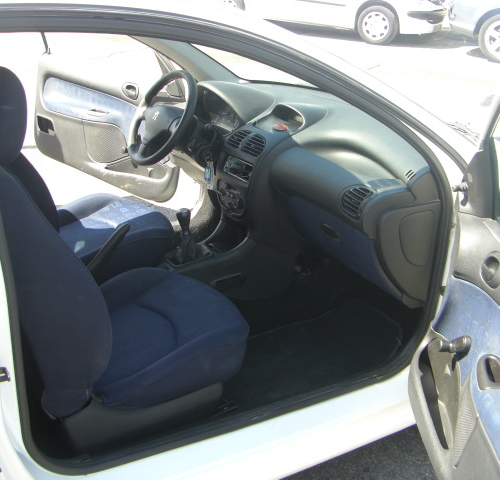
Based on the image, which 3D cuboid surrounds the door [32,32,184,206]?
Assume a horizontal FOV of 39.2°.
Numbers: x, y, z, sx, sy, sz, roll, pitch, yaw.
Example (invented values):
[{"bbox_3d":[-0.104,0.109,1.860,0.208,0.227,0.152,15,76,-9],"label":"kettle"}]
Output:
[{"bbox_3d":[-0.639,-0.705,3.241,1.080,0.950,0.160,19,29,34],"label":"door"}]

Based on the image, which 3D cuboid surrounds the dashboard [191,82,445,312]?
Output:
[{"bbox_3d":[0.207,-0.261,2.387,0.620,0.460,1.370,-11,27,-27],"label":"dashboard"}]

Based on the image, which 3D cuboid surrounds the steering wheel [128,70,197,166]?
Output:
[{"bbox_3d":[-0.303,-0.410,2.432,0.110,0.380,0.380,27,6,-37],"label":"steering wheel"}]

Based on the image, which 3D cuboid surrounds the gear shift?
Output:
[{"bbox_3d":[-0.212,-0.011,2.251,0.095,0.190,0.085,-11,27,-27],"label":"gear shift"}]

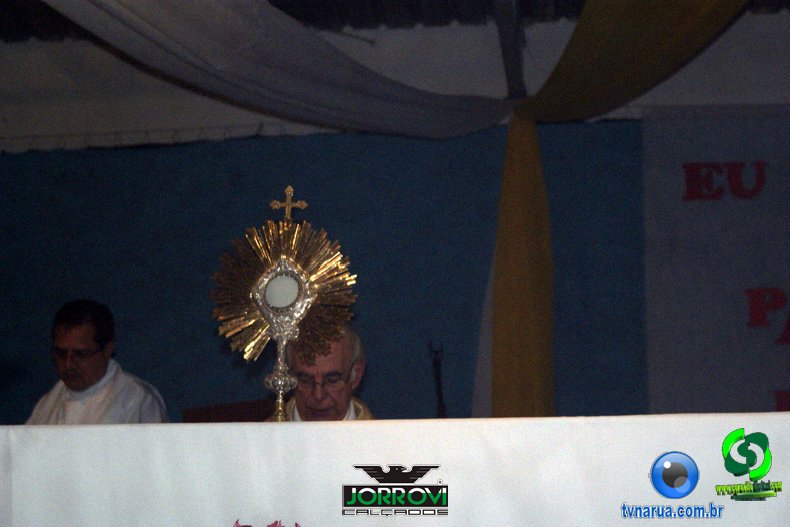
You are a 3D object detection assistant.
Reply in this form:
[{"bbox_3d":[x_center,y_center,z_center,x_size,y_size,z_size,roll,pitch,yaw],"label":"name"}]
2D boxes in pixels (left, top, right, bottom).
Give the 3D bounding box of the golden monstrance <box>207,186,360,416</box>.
[{"bbox_3d":[-0.238,0.129,4.988,0.315,0.600,0.170,1,-8,7],"label":"golden monstrance"}]

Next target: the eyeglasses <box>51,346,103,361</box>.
[{"bbox_3d":[-0.864,0.237,6.460,0.138,0.042,0.140,0,13,28],"label":"eyeglasses"}]

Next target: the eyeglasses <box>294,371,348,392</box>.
[{"bbox_3d":[-0.163,0.253,5.367,0.138,0.042,0.140,0,15,6],"label":"eyeglasses"}]

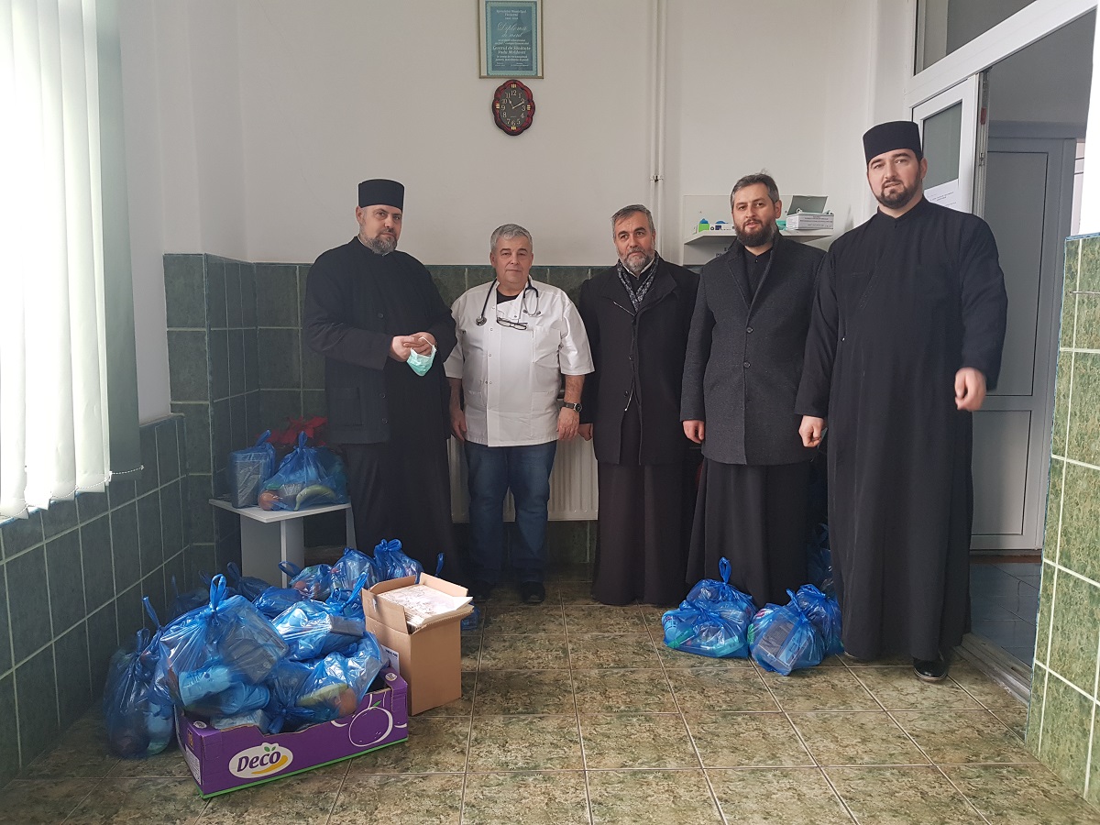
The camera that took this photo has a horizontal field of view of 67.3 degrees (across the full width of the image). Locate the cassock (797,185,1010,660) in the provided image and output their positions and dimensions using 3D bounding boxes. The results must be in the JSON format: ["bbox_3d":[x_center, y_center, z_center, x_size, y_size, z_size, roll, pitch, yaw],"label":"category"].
[{"bbox_3d":[1.288,0.076,3.037,0.690,1.680,0.440,2,7,20],"label":"cassock"}]

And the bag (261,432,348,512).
[{"bbox_3d":[-1.000,0.232,3.370,0.330,0.280,0.250,-1,7,-10],"label":"bag"}]

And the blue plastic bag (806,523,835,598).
[{"bbox_3d":[1.220,0.681,3.658,0.290,0.360,0.260,2,7,15],"label":"blue plastic bag"}]

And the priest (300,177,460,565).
[{"bbox_3d":[-0.739,-0.070,3.636,0.600,1.870,0.460,-4,8,-29],"label":"priest"}]

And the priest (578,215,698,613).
[{"bbox_3d":[0.385,-0.027,3.704,0.530,1.760,0.360,0,7,2],"label":"priest"}]

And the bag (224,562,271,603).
[{"bbox_3d":[-1.114,0.749,3.054,0.250,0.360,0.240,-2,7,-18],"label":"bag"}]

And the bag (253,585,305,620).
[{"bbox_3d":[-0.959,0.758,2.889,0.260,0.290,0.240,-2,7,-18],"label":"bag"}]

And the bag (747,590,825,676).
[{"bbox_3d":[0.888,0.795,3.108,0.260,0.275,0.230,1,7,8],"label":"bag"}]

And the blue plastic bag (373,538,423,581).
[{"bbox_3d":[-0.605,0.703,3.305,0.250,0.360,0.240,0,7,0],"label":"blue plastic bag"}]

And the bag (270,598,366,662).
[{"bbox_3d":[-0.753,0.702,2.677,0.310,0.230,0.250,-2,7,-18],"label":"bag"}]

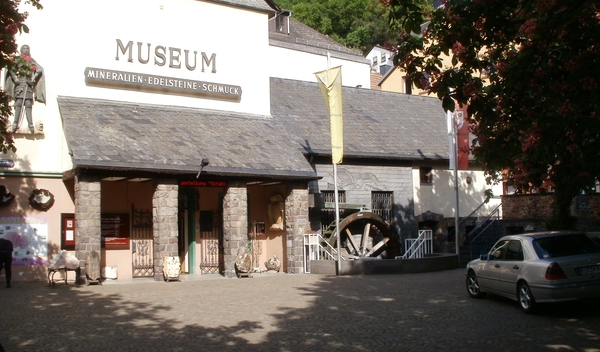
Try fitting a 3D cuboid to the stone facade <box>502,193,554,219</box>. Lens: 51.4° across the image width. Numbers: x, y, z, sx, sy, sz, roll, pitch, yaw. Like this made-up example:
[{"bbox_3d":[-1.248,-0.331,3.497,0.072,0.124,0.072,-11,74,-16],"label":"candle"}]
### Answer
[{"bbox_3d":[9.857,1.341,27.000,2.300,1.050,0.300,-2,-5,8],"label":"stone facade"}]

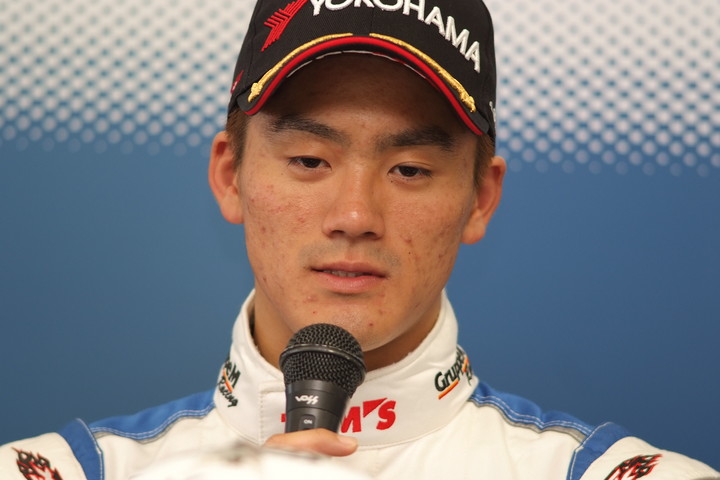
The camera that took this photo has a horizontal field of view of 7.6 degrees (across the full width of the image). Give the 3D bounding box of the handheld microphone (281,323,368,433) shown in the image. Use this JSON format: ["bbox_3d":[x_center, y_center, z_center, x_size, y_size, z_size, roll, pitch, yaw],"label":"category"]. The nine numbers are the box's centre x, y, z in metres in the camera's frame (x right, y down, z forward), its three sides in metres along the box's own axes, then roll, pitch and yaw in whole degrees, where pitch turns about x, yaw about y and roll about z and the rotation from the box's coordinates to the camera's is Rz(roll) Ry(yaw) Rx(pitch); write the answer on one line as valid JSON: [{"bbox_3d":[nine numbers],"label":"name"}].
[{"bbox_3d":[-0.031,0.133,3.256,0.052,0.175,0.052,3,-24,13],"label":"handheld microphone"}]

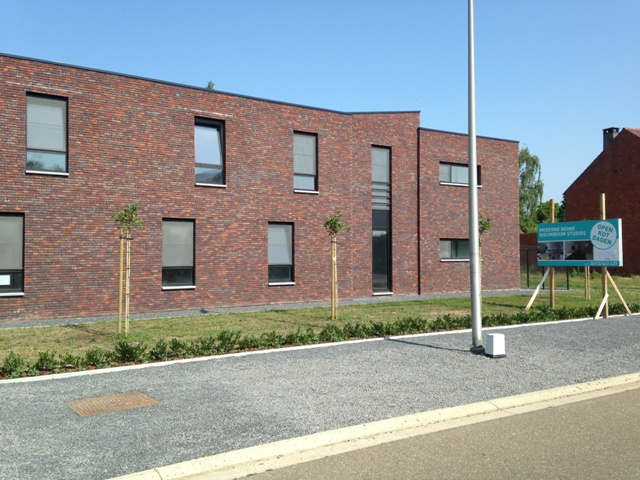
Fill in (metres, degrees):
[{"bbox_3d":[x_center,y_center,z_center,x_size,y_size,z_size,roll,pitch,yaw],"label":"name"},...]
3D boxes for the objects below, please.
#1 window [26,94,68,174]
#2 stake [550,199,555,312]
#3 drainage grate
[{"bbox_3d":[-6.873,-2.642,15.380,0.988,2.017,0.150,1,-1,-37],"label":"window"},{"bbox_3d":[5.795,0.396,15.175,0.078,2.820,0.078,1,-1,-36],"label":"stake"},{"bbox_3d":[-2.314,1.836,6.794,0.870,0.040,0.700,1,-1,-37],"label":"drainage grate"}]

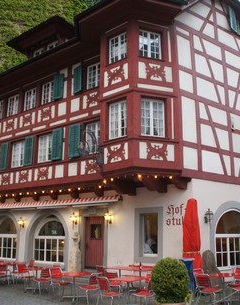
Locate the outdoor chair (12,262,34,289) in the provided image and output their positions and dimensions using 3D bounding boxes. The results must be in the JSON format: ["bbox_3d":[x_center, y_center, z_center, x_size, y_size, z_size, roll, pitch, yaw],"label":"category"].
[{"bbox_3d":[-3.483,4.508,12.494,0.540,0.840,0.480,-10,-17,39],"label":"outdoor chair"}]

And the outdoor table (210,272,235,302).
[{"bbox_3d":[3.184,4.162,10.574,0.850,0.740,0.680,10,-17,-35],"label":"outdoor table"}]

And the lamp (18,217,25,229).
[{"bbox_3d":[-4.935,3.507,17.254,0.230,0.550,0.300,-10,-17,36],"label":"lamp"}]

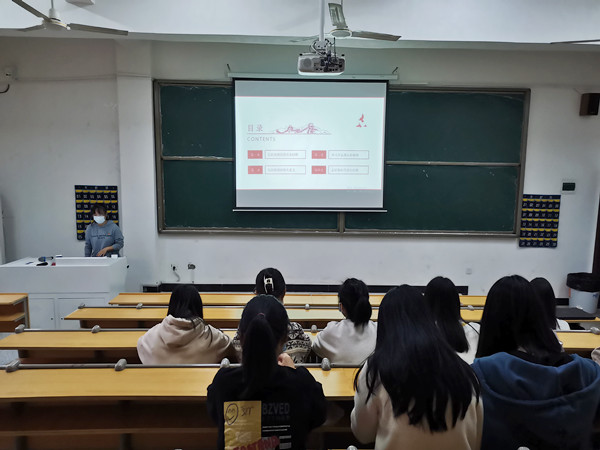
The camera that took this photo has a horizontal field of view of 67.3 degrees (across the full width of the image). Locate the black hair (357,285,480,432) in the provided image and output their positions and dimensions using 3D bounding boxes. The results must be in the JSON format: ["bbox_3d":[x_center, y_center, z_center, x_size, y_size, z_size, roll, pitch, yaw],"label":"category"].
[{"bbox_3d":[0.387,0.436,1.471,0.345,0.440,0.270,1,7,-2],"label":"black hair"}]

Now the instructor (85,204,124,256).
[{"bbox_3d":[-2.367,0.522,5.526,0.480,1.550,0.350,-1,7,-14],"label":"instructor"}]

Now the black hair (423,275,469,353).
[{"bbox_3d":[0.782,0.480,2.406,0.205,0.385,0.240,1,7,-2],"label":"black hair"}]

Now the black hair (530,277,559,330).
[{"bbox_3d":[1.765,0.596,3.307,0.200,0.410,0.230,1,7,-2],"label":"black hair"}]

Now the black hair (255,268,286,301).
[{"bbox_3d":[-0.154,0.319,2.353,0.170,0.200,0.210,1,7,-2],"label":"black hair"}]

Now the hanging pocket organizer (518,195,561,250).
[{"bbox_3d":[3.511,-0.047,6.553,0.570,0.765,0.030,1,7,-2],"label":"hanging pocket organizer"}]

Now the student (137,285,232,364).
[{"bbox_3d":[-0.597,0.882,2.437,0.500,1.150,0.620,1,7,-2],"label":"student"}]

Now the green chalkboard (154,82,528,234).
[{"bbox_3d":[0.626,-0.891,6.335,5.230,2.110,0.100,1,7,-2],"label":"green chalkboard"}]

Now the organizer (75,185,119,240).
[{"bbox_3d":[-2.836,-0.158,6.312,0.580,0.770,0.030,1,7,-2],"label":"organizer"}]

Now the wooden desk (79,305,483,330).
[{"bbox_3d":[0.063,1.045,3.675,3.680,0.750,0.380,1,7,-2],"label":"wooden desk"}]

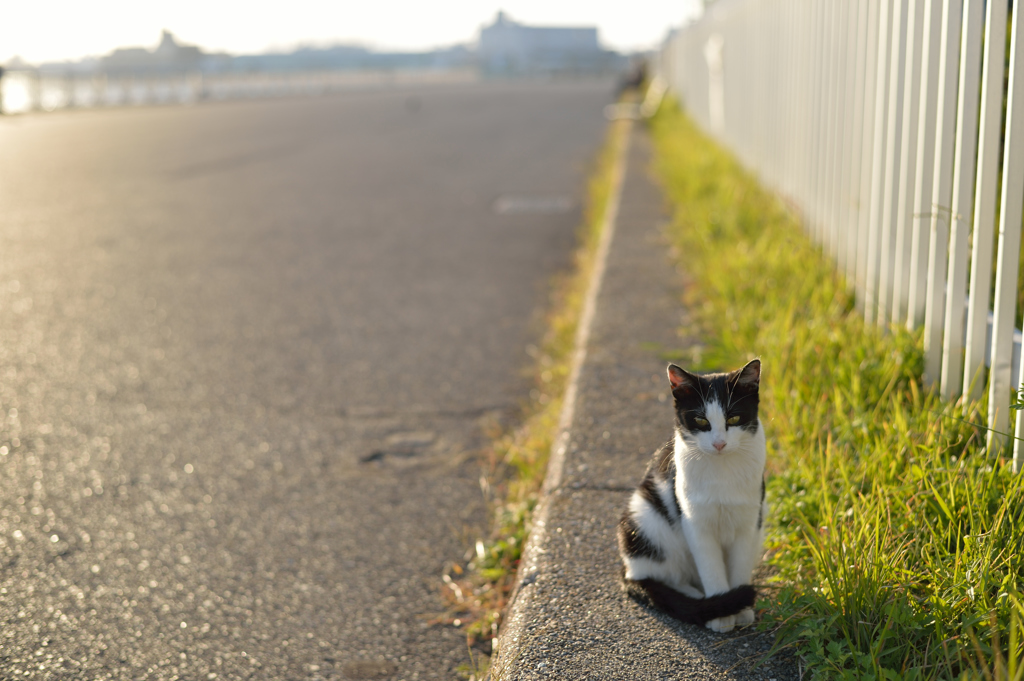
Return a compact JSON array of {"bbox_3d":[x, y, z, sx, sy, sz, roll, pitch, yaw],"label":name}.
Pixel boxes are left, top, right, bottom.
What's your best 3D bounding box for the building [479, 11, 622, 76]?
[{"bbox_3d":[6.000,-46.400,222.000,22.000,10.200,14.000,0,11,0],"label":"building"}]

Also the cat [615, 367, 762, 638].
[{"bbox_3d":[0.243,0.189,1.942,0.175,0.345,0.260,-4,11,-20],"label":"cat"}]

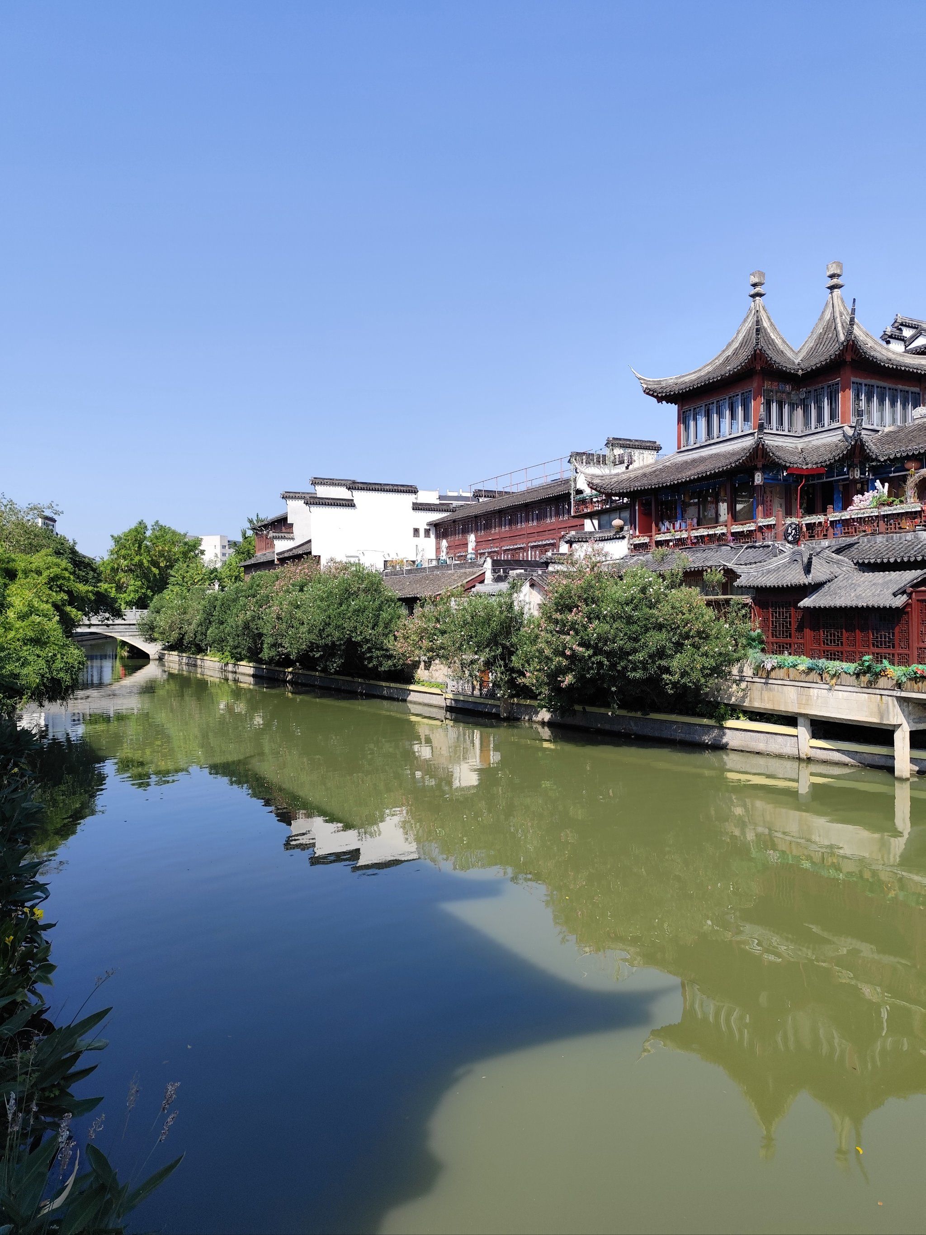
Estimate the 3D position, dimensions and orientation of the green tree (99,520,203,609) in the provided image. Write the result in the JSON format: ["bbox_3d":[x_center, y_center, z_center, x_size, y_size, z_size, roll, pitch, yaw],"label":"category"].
[{"bbox_3d":[-39.587,-5.293,104.400,13.000,14.099,12.500,0,0,-21],"label":"green tree"}]

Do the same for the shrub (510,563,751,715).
[{"bbox_3d":[6.181,0.766,32.464,4.500,5.600,10.200,0,0,-37],"label":"shrub"}]

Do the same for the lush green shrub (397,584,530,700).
[{"bbox_3d":[-0.167,1.184,40.887,4.400,5.000,7.600,0,0,-37],"label":"lush green shrub"}]

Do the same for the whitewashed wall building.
[{"bbox_3d":[-8.415,-3.810,67.790,12.615,12.528,13.920,0,0,-27],"label":"whitewashed wall building"}]

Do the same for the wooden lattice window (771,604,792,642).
[{"bbox_3d":[10.829,0.131,27.866,0.100,1.343,0.970,0,0,-23],"label":"wooden lattice window"}]

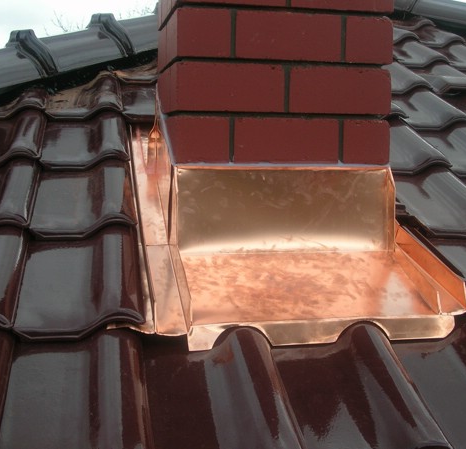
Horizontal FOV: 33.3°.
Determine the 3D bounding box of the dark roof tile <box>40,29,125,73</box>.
[{"bbox_3d":[-0.604,-0.637,2.842,0.235,0.112,0.365,5,23,35],"label":"dark roof tile"}]

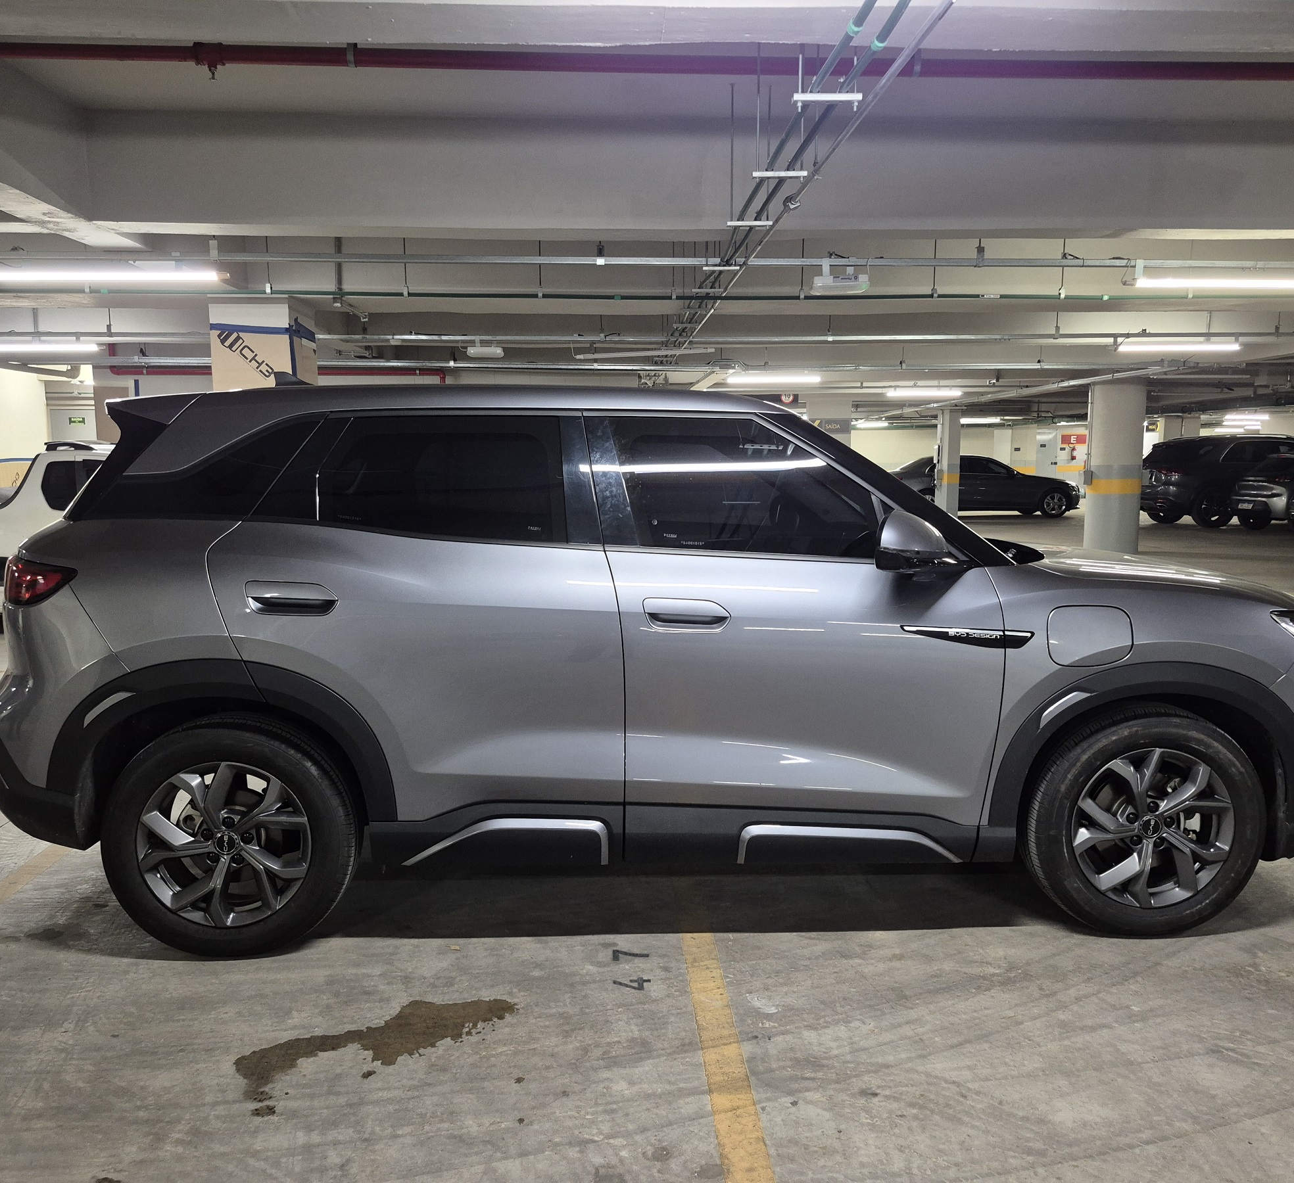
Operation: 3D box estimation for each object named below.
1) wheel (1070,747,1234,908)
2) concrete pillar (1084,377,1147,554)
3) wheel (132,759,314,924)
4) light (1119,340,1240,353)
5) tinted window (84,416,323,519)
[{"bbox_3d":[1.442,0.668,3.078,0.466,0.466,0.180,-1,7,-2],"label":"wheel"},{"bbox_3d":[6.729,-1.748,15.011,0.700,2.420,0.700,-1,7,-4],"label":"concrete pillar"},{"bbox_3d":[-1.173,0.693,2.986,0.475,0.475,0.190,0,7,-2],"label":"wheel"},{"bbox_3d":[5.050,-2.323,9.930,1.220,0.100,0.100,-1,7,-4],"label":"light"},{"bbox_3d":[-1.235,-0.339,2.910,0.660,0.300,0.110,0,7,-2],"label":"tinted window"}]

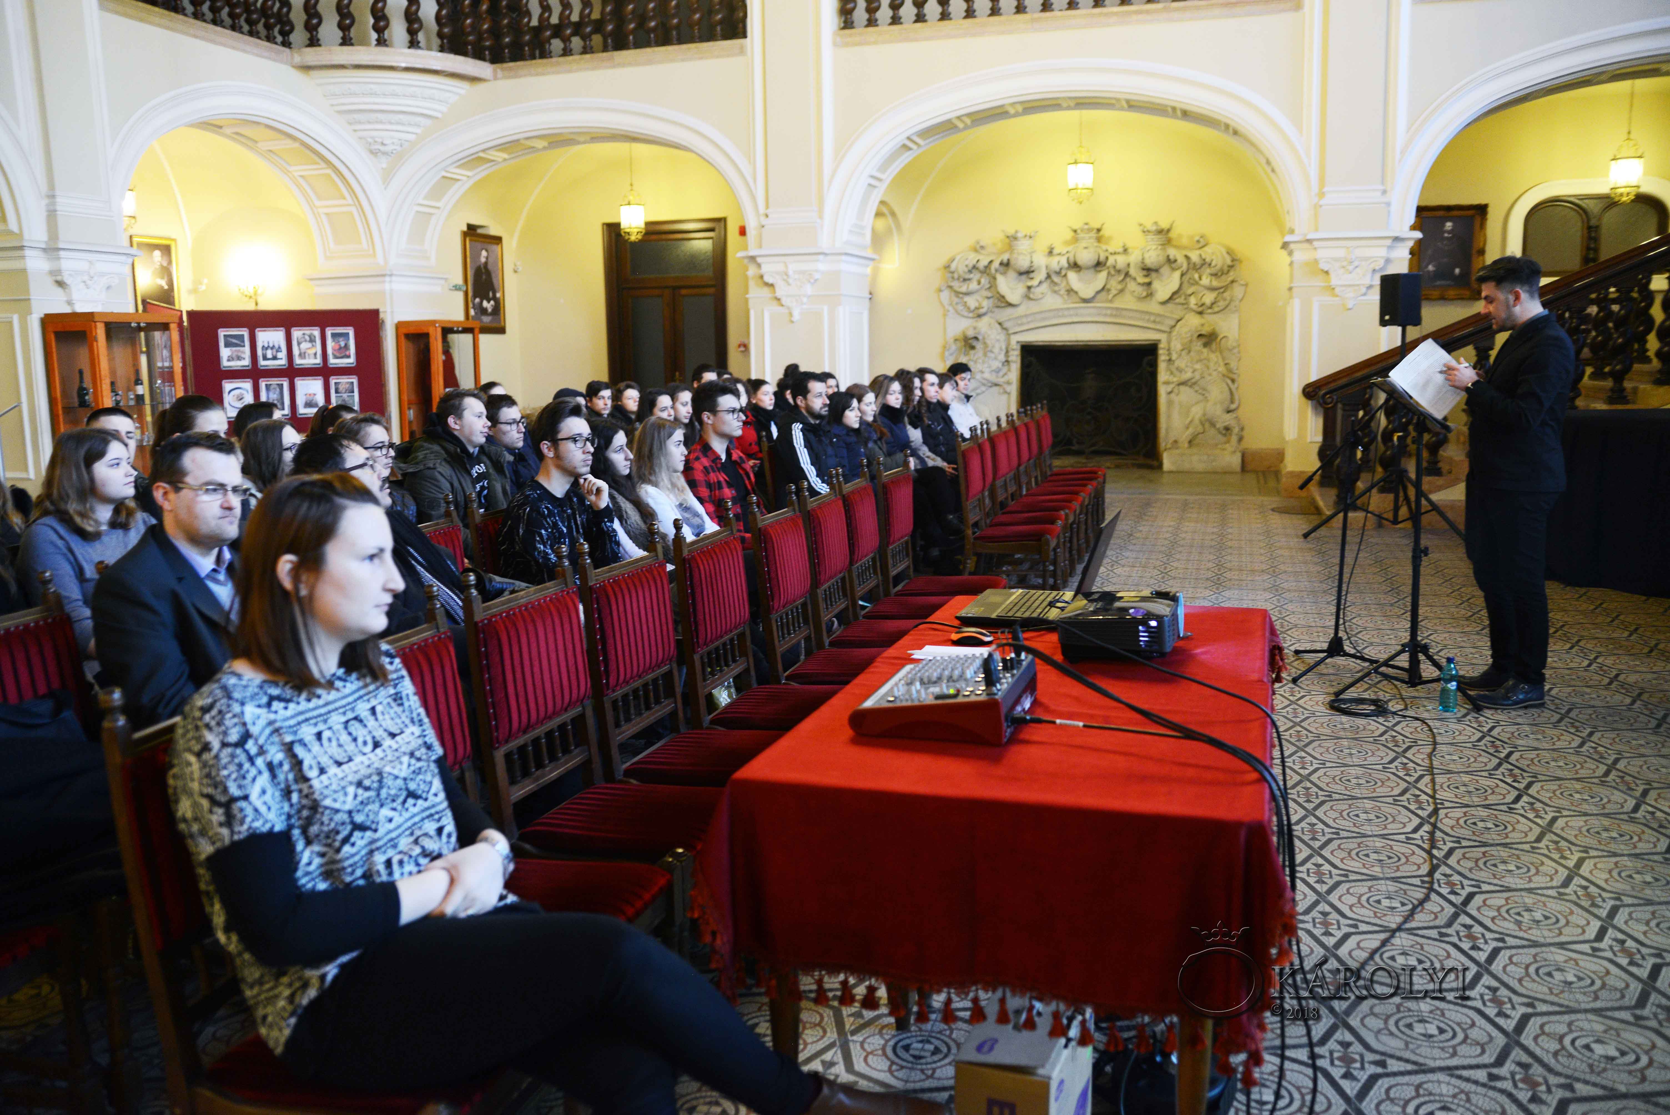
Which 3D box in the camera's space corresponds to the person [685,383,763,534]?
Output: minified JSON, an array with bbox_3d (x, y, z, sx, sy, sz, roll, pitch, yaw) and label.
[{"bbox_3d":[-0.218,-0.033,5.216,0.780,1.350,0.500,2,9,18],"label":"person"}]

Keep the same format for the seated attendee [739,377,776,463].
[{"bbox_3d":[-0.260,-0.507,8.534,0.750,1.320,0.460,2,9,18],"label":"seated attendee"}]

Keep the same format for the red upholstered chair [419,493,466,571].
[{"bbox_3d":[-1.088,0.336,4.091,0.530,1.045,0.470,1,9,16],"label":"red upholstered chair"}]

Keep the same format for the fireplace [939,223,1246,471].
[{"bbox_3d":[3.043,-2.502,15.716,3.550,2.920,0.500,1,9,16],"label":"fireplace"}]

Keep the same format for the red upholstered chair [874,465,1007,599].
[{"bbox_3d":[0.457,0.076,5.502,0.540,1.030,0.480,2,9,18],"label":"red upholstered chair"}]

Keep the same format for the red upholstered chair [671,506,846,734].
[{"bbox_3d":[-0.139,0.380,3.680,0.530,1.045,0.470,1,9,16],"label":"red upholstered chair"}]

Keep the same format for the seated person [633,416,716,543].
[{"bbox_3d":[-0.370,0.098,4.754,0.780,1.230,0.450,2,9,18],"label":"seated person"}]

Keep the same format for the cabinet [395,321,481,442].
[{"bbox_3d":[-4.597,-1.790,15.299,0.530,1.925,0.880,2,9,17],"label":"cabinet"}]

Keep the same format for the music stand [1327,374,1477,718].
[{"bbox_3d":[2.379,-0.076,5.412,0.520,1.310,0.520,2,9,20],"label":"music stand"}]

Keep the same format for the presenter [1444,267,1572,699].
[{"bbox_3d":[2.723,-0.306,5.275,0.490,1.784,0.490,1,9,12],"label":"presenter"}]

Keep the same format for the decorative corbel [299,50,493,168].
[{"bbox_3d":[-5.325,-5.275,15.329,2.120,1.100,1.350,-5,9,-27],"label":"decorative corbel"}]

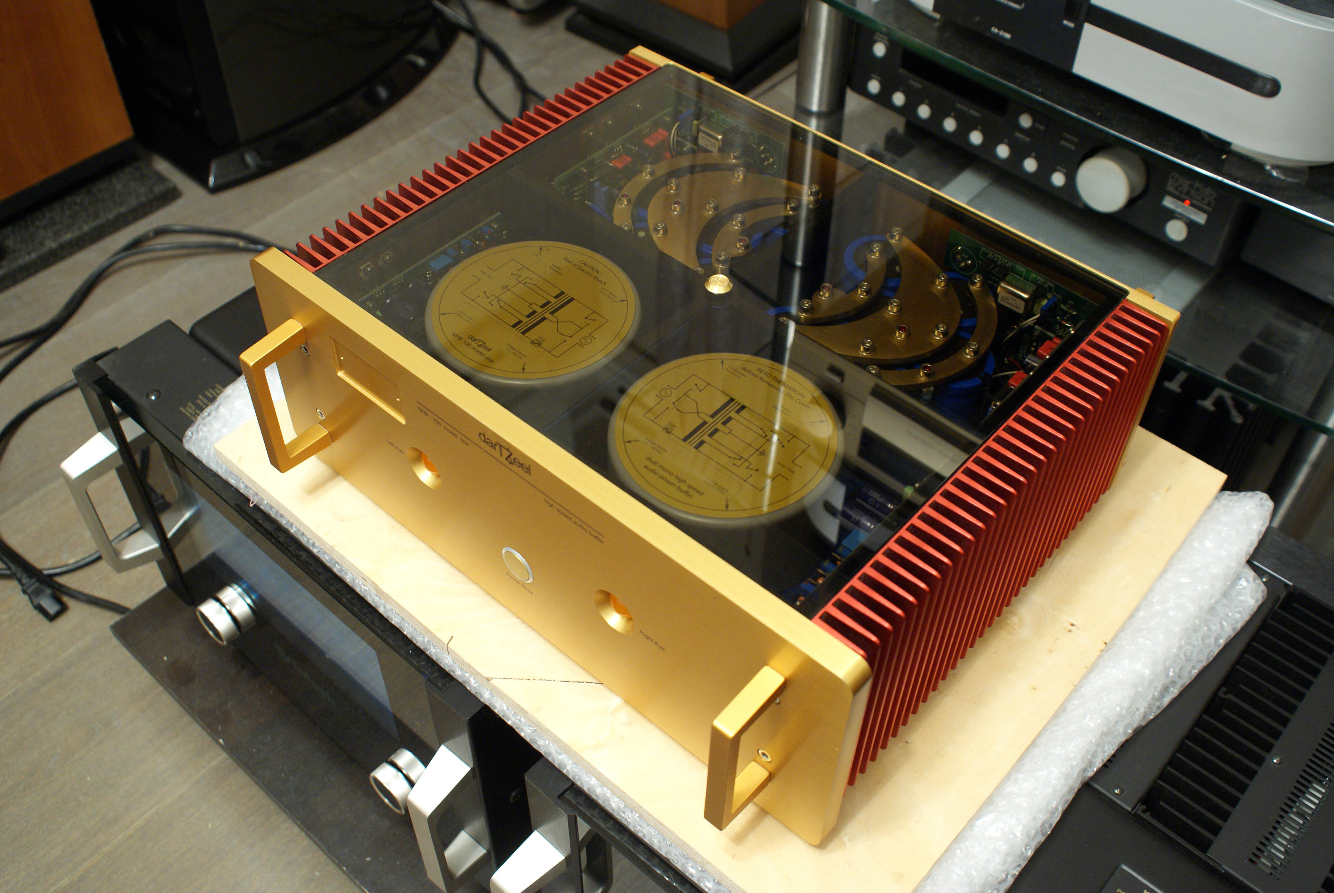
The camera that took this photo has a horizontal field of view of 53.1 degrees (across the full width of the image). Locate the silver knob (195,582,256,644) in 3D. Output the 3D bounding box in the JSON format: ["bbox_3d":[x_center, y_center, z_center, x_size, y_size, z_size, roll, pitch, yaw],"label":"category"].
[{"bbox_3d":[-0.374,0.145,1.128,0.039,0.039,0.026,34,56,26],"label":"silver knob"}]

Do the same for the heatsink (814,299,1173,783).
[{"bbox_3d":[0.177,0.058,0.753,0.031,0.155,0.308,34,55,26],"label":"heatsink"}]

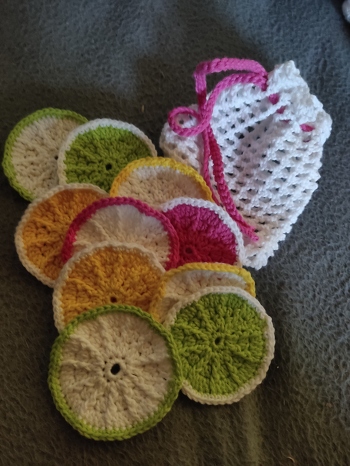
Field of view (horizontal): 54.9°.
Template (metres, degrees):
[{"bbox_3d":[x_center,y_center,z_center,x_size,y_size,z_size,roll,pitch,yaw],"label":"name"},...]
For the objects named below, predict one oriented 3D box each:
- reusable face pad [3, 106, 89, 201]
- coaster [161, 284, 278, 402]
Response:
[{"bbox_3d":[-0.106,-0.067,0.303,0.091,0.010,0.091,0,81,-6],"label":"reusable face pad"},{"bbox_3d":[0.036,0.090,0.274,0.092,0.010,0.092,0,81,-6],"label":"coaster"}]

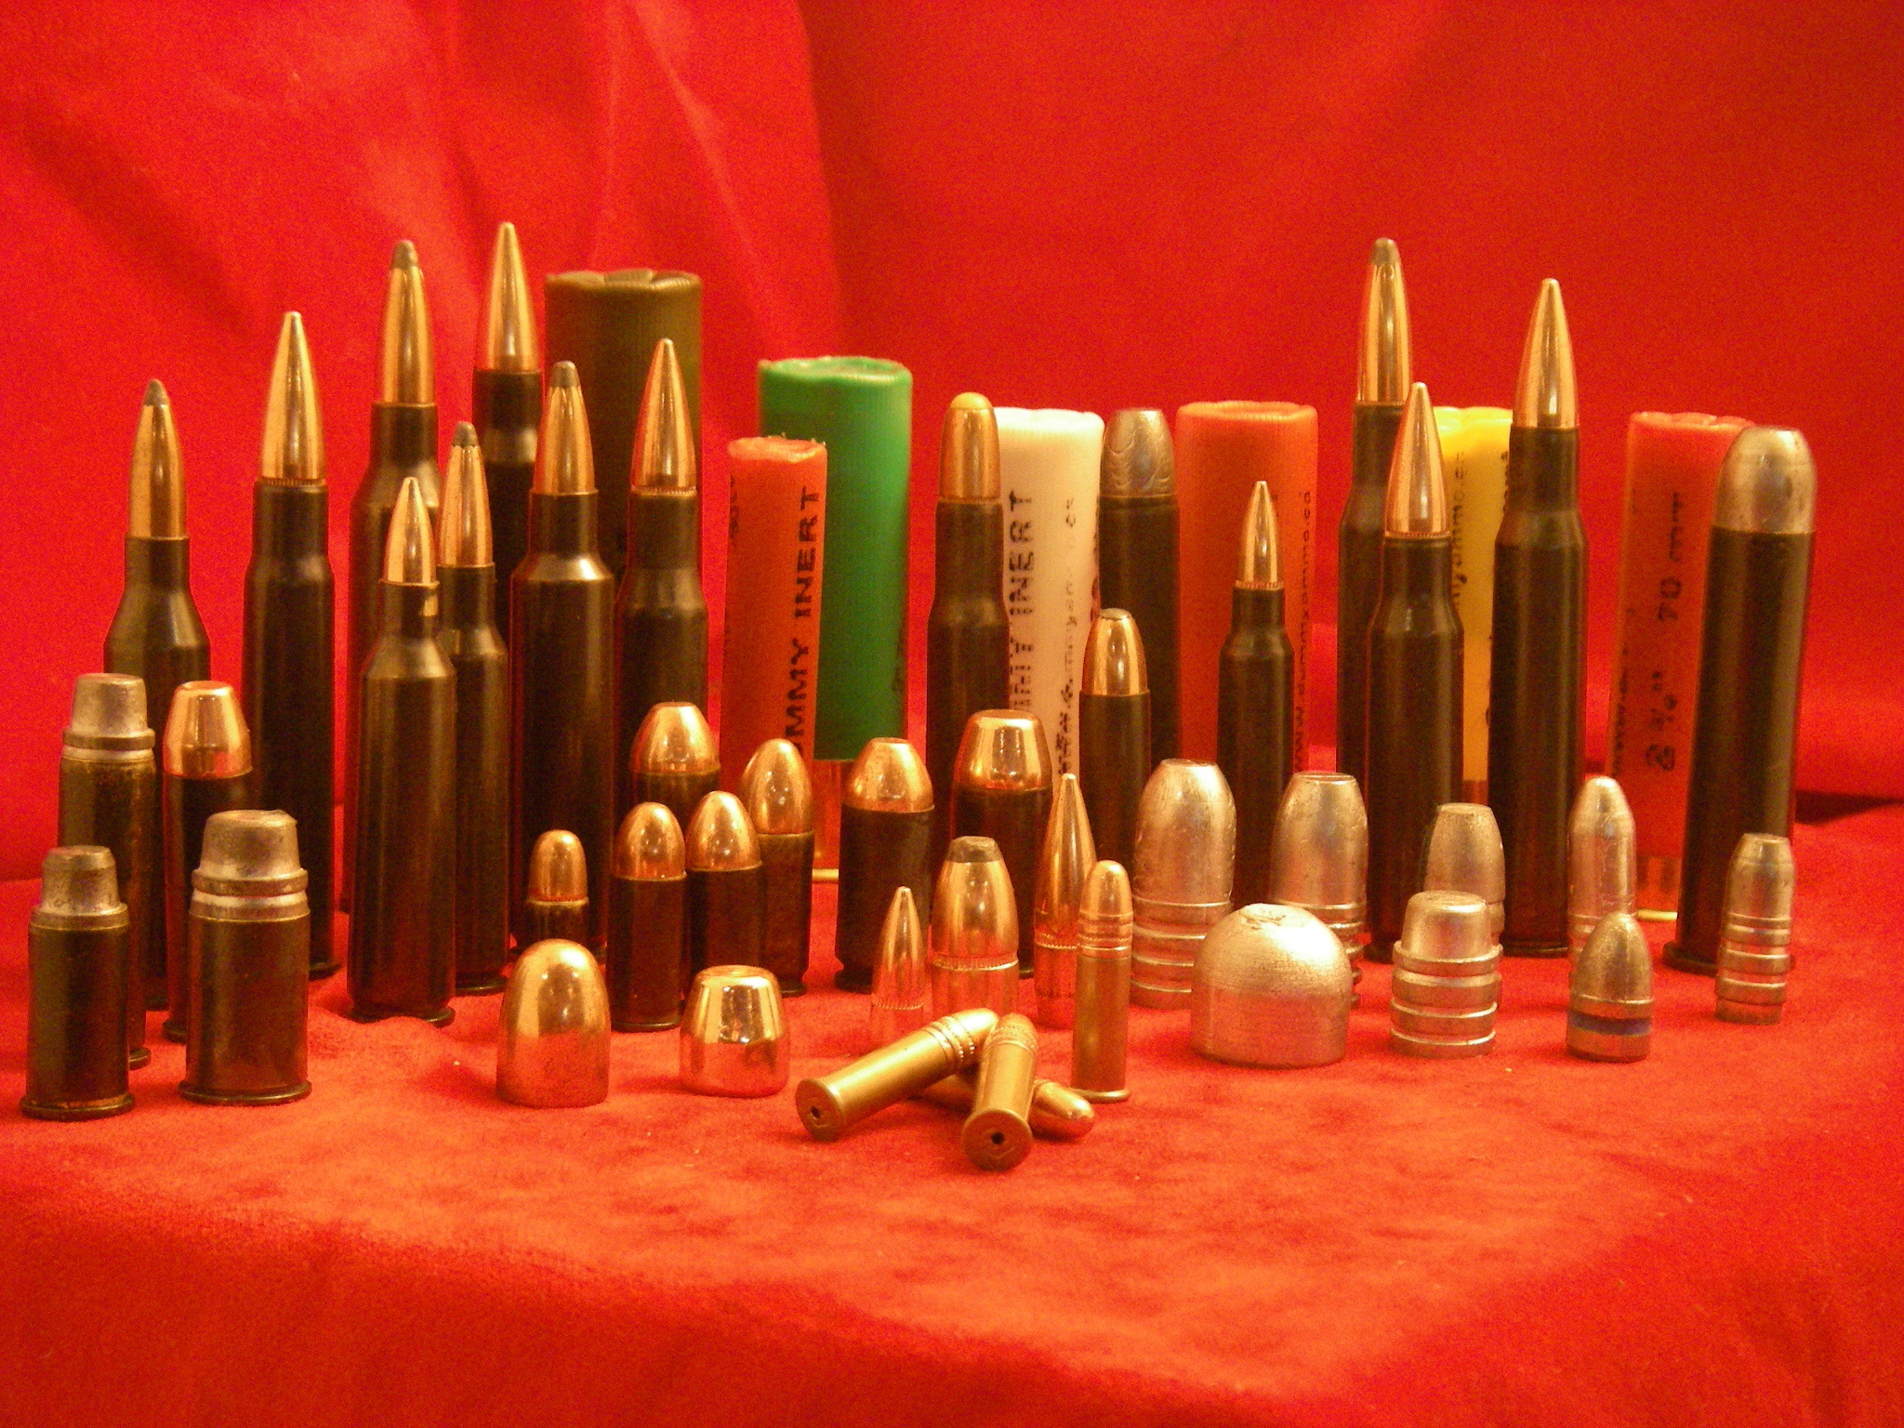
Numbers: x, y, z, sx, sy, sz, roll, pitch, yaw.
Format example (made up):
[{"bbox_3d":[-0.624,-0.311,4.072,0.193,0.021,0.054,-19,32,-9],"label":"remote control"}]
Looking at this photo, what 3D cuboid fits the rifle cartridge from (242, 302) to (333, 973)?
[{"bbox_3d":[-0.077,-0.008,0.531,0.013,0.077,0.013,2,9,0],"label":"rifle cartridge"}]

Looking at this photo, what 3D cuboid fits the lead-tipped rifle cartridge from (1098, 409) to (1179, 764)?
[{"bbox_3d":[0.024,-0.007,0.587,0.013,0.064,0.013,1,6,0],"label":"lead-tipped rifle cartridge"}]

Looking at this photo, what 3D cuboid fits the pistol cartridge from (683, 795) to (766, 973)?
[{"bbox_3d":[-0.026,0.021,0.513,0.009,0.025,0.009,1,7,0],"label":"pistol cartridge"}]

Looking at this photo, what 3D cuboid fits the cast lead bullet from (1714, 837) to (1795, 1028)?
[{"bbox_3d":[0.092,0.024,0.519,0.008,0.021,0.008,4,7,0],"label":"cast lead bullet"}]

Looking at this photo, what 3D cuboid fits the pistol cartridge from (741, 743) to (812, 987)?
[{"bbox_3d":[-0.021,0.017,0.533,0.010,0.029,0.010,2,6,0],"label":"pistol cartridge"}]

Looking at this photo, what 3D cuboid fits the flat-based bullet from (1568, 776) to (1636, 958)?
[{"bbox_3d":[0.077,0.020,0.540,0.008,0.025,0.008,-1,9,0],"label":"flat-based bullet"}]

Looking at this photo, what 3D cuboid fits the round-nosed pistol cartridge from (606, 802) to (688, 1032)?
[{"bbox_3d":[-0.034,0.022,0.508,0.009,0.025,0.009,2,9,0],"label":"round-nosed pistol cartridge"}]

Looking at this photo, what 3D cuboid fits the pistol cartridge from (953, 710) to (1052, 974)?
[{"bbox_3d":[0.006,0.015,0.550,0.012,0.032,0.012,2,9,0],"label":"pistol cartridge"}]

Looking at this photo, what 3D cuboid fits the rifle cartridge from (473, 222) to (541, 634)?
[{"bbox_3d":[-0.058,-0.019,0.592,0.014,0.089,0.014,1,6,0],"label":"rifle cartridge"}]

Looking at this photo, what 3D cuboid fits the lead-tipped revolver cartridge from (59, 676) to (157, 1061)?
[{"bbox_3d":[-0.087,0.016,0.471,0.011,0.040,0.011,1,7,0],"label":"lead-tipped revolver cartridge"}]

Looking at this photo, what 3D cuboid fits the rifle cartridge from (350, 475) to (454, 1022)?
[{"bbox_3d":[-0.061,0.004,0.511,0.012,0.060,0.012,2,8,0],"label":"rifle cartridge"}]

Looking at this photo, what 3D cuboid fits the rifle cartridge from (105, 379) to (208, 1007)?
[{"bbox_3d":[-0.088,-0.002,0.506,0.012,0.069,0.012,1,8,0],"label":"rifle cartridge"}]

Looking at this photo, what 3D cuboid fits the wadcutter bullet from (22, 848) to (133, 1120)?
[{"bbox_3d":[-0.088,0.027,0.460,0.011,0.026,0.011,2,7,0],"label":"wadcutter bullet"}]

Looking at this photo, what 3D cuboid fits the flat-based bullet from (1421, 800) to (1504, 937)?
[{"bbox_3d":[0.060,0.023,0.531,0.010,0.025,0.010,1,7,0],"label":"flat-based bullet"}]

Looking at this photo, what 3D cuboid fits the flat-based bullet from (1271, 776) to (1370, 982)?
[{"bbox_3d":[0.042,0.020,0.531,0.012,0.027,0.012,2,7,0],"label":"flat-based bullet"}]

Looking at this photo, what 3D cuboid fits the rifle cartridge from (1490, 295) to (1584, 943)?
[{"bbox_3d":[0.072,-0.012,0.556,0.012,0.083,0.012,1,9,0],"label":"rifle cartridge"}]

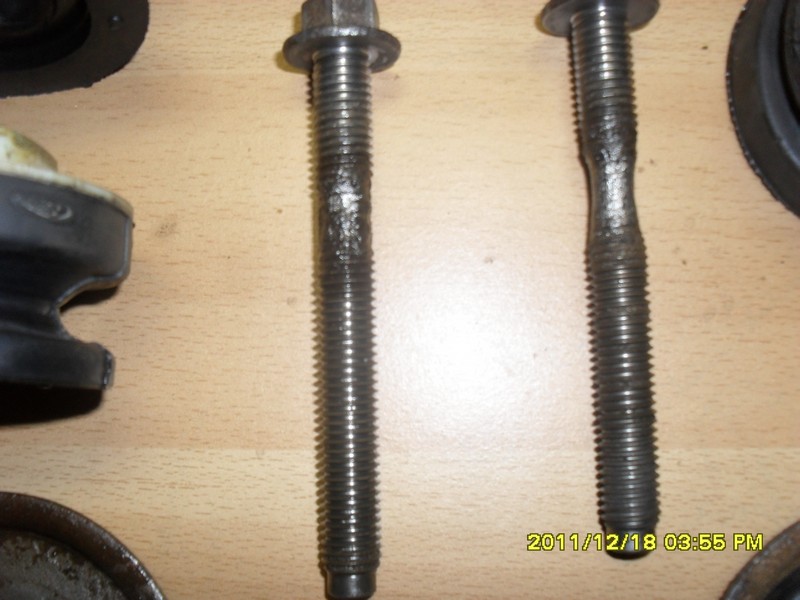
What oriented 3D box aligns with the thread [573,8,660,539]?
[{"bbox_3d":[0.043,-0.005,0.163,0.012,0.012,0.104,-3,86,0],"label":"thread"}]

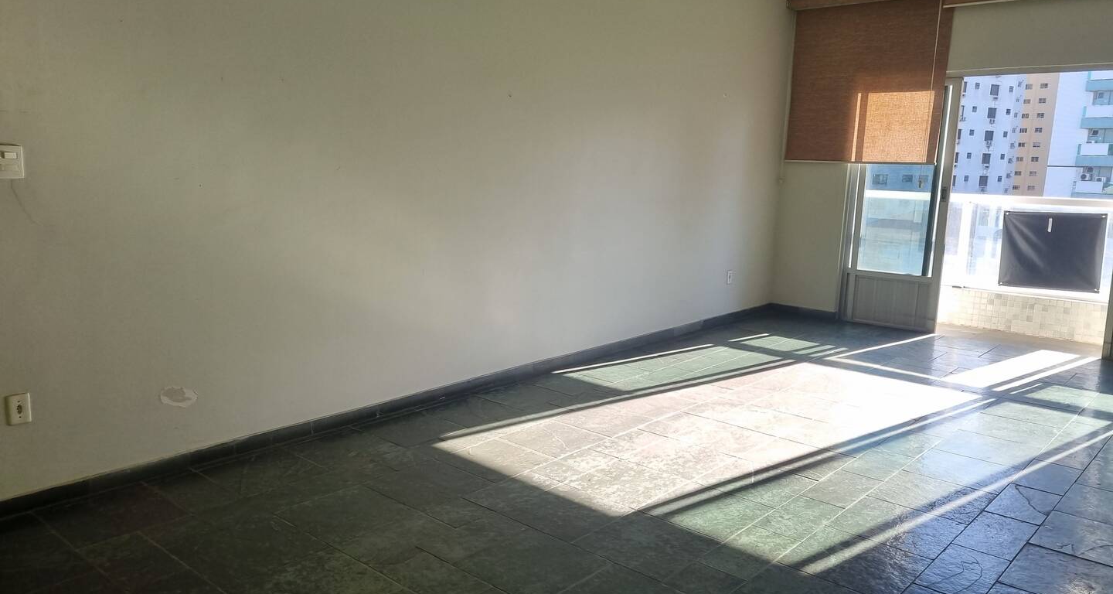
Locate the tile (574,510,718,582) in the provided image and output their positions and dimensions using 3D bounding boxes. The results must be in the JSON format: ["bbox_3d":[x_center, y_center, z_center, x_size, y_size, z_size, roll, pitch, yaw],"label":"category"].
[{"bbox_3d":[0.331,0.884,2.984,0.379,0.012,0.403,9,12,41],"label":"tile"}]

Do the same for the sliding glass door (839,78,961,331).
[{"bbox_3d":[2.865,-0.761,7.037,0.801,2.063,0.070,9,12,41],"label":"sliding glass door"}]

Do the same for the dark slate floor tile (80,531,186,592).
[{"bbox_3d":[-1.442,0.895,2.837,0.403,0.012,0.204,9,13,41],"label":"dark slate floor tile"}]

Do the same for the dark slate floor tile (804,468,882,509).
[{"bbox_3d":[1.248,0.835,3.634,0.198,0.012,0.405,10,13,41],"label":"dark slate floor tile"}]

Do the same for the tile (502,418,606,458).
[{"bbox_3d":[-0.008,0.716,4.199,0.405,0.012,0.410,10,13,41],"label":"tile"}]

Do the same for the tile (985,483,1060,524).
[{"bbox_3d":[1.958,0.870,3.505,0.202,0.012,0.407,10,13,41],"label":"tile"}]

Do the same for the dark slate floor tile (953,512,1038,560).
[{"bbox_3d":[1.685,0.916,3.206,0.202,0.012,0.400,10,13,41],"label":"dark slate floor tile"}]

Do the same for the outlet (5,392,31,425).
[{"bbox_3d":[-1.940,0.409,3.023,0.012,0.110,0.075,9,12,41],"label":"outlet"}]

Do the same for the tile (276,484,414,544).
[{"bbox_3d":[-0.834,0.855,3.294,0.382,0.012,0.405,10,13,41],"label":"tile"}]

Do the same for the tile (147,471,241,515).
[{"bbox_3d":[-1.483,0.799,3.416,0.424,0.012,0.206,9,13,41],"label":"tile"}]

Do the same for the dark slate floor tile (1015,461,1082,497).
[{"bbox_3d":[2.201,0.810,3.743,0.202,0.012,0.406,9,13,41],"label":"dark slate floor tile"}]

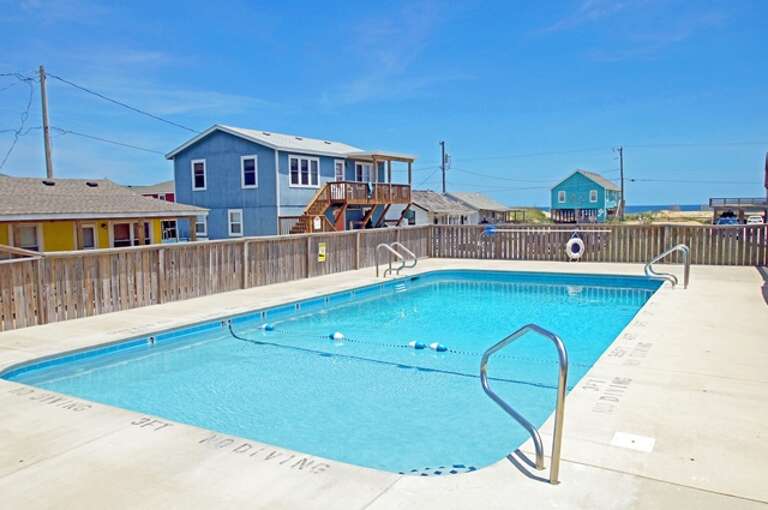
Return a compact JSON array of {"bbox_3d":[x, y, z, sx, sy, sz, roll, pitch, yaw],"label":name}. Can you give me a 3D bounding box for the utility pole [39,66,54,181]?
[{"bbox_3d":[-17.884,-5.015,30.676,0.330,10.002,0.320,2,5,29],"label":"utility pole"}]

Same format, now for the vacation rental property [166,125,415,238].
[{"bbox_3d":[-4.710,-3.575,32.635,9.112,6.439,10.854,2,5,29],"label":"vacation rental property"}]

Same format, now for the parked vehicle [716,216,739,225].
[{"bbox_3d":[33.788,-3.034,56.719,1.820,1.480,4.500,2,5,29],"label":"parked vehicle"}]

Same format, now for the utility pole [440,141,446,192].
[{"bbox_3d":[7.450,-8.667,70.541,0.550,10.370,0.420,2,5,29],"label":"utility pole"}]

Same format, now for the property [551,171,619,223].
[{"bbox_3d":[29.240,-8.296,82.368,7.088,7.106,13.875,2,5,29],"label":"property"}]

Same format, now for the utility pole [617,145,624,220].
[{"bbox_3d":[32.386,-9.650,78.517,0.550,10.331,0.400,2,5,29],"label":"utility pole"}]

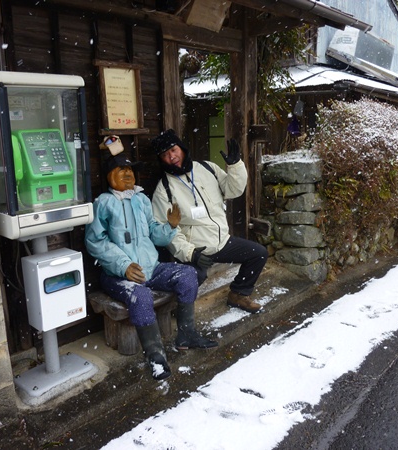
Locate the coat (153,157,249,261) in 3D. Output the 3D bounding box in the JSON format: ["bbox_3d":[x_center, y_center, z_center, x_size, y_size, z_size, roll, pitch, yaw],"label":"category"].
[{"bbox_3d":[0.000,-0.092,2.970,0.570,0.640,0.380,-10,15,-34],"label":"coat"}]

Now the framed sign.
[{"bbox_3d":[-0.513,-0.843,2.928,0.045,0.440,0.380,10,17,43],"label":"framed sign"}]

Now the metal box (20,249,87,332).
[{"bbox_3d":[-0.744,0.329,2.254,0.153,0.354,0.245,10,17,43],"label":"metal box"}]

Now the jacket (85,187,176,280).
[{"bbox_3d":[-0.417,0.050,2.693,0.420,0.550,0.490,10,17,43],"label":"jacket"}]

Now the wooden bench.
[{"bbox_3d":[-0.436,0.601,2.892,0.370,0.340,0.490,10,17,43],"label":"wooden bench"}]

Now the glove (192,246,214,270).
[{"bbox_3d":[0.023,0.222,2.830,0.170,0.110,0.110,3,13,23],"label":"glove"}]

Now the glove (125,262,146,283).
[{"bbox_3d":[-0.366,0.278,2.487,0.100,0.080,0.170,-12,16,-39],"label":"glove"}]

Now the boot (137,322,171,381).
[{"bbox_3d":[-0.285,0.729,2.612,0.125,0.300,0.290,-6,13,-18],"label":"boot"}]

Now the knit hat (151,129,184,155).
[{"bbox_3d":[-0.197,-0.540,2.800,0.200,0.170,0.220,-20,12,-11],"label":"knit hat"}]

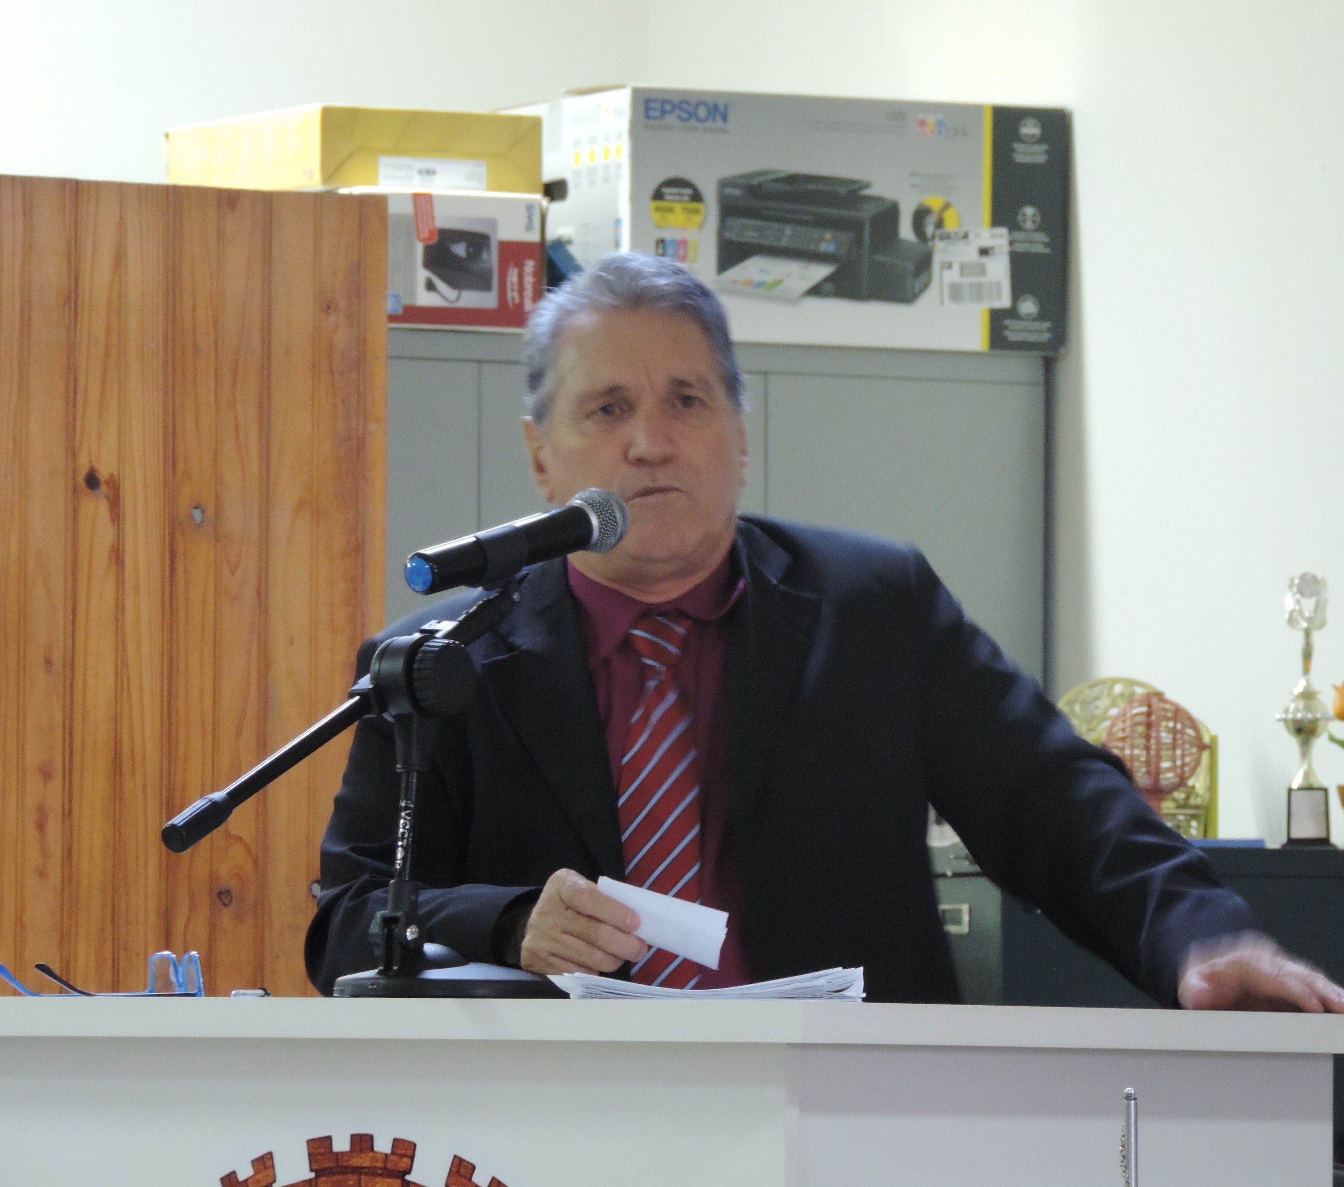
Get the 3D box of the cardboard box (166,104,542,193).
[{"bbox_3d":[-0.382,-0.513,13.715,0.287,0.097,0.455,2,-3,-25],"label":"cardboard box"}]

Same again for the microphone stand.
[{"bbox_3d":[-0.238,0.149,8.882,0.180,0.327,0.420,-2,-3,41],"label":"microphone stand"}]

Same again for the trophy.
[{"bbox_3d":[0.713,0.132,12.830,0.067,0.308,0.062,0,-3,0],"label":"trophy"}]

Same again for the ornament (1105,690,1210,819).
[{"bbox_3d":[0.541,0.195,12.780,0.120,0.165,0.115,0,-3,0],"label":"ornament"}]

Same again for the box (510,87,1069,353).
[{"bbox_3d":[0.118,-0.441,14.023,0.590,0.301,0.450,2,-3,-25],"label":"box"}]

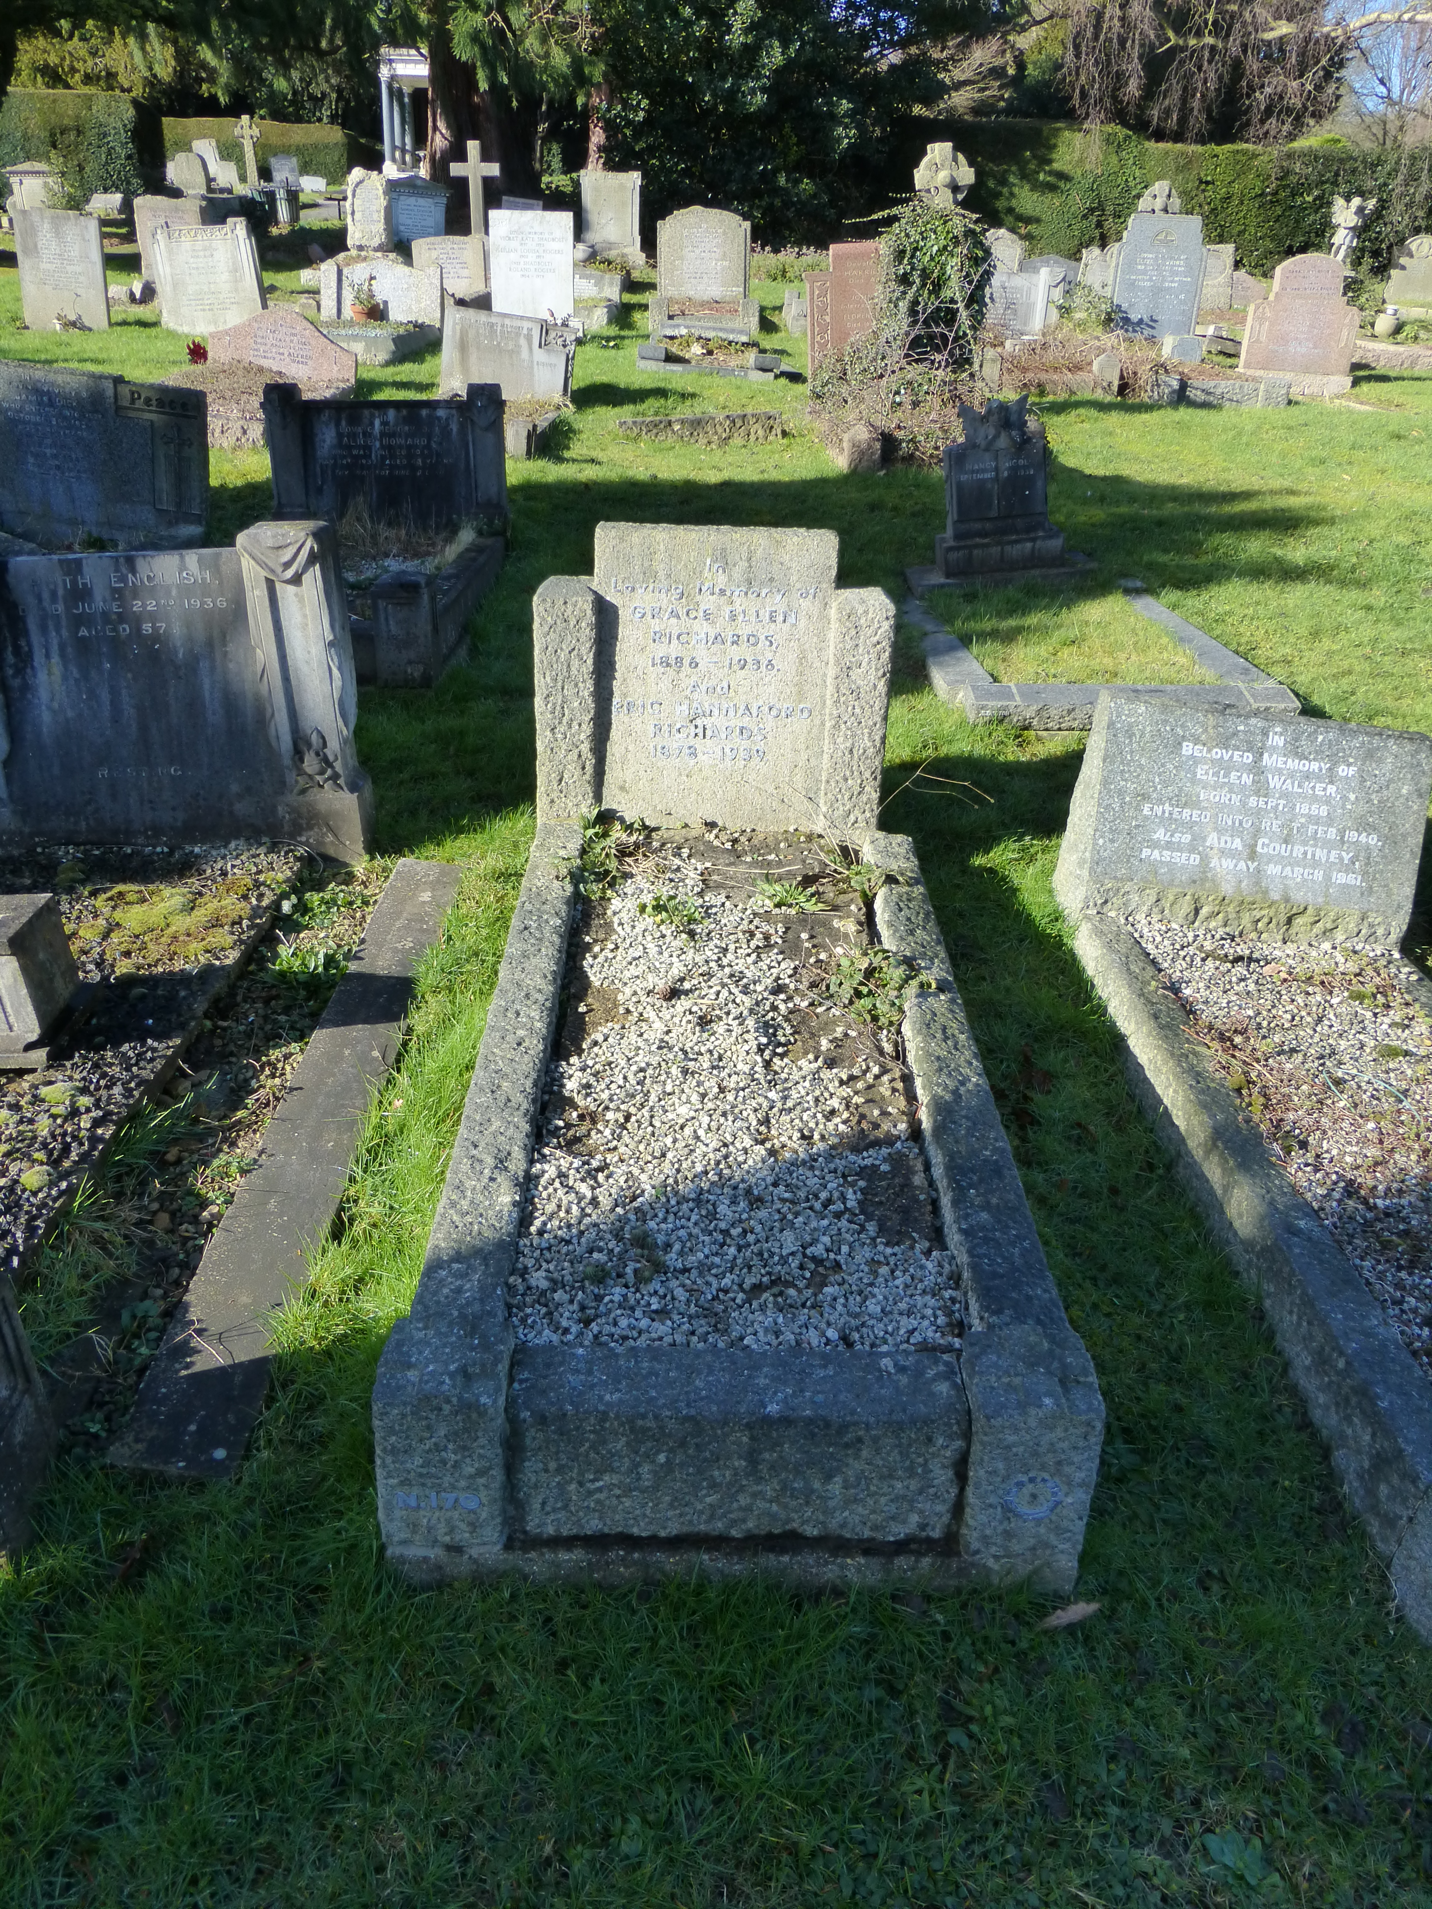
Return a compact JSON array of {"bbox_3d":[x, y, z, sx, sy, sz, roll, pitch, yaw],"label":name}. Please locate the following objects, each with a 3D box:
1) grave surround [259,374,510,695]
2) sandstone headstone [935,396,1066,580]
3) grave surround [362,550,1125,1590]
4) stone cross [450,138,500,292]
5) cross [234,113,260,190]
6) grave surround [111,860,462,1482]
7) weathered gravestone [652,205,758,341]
[{"bbox_3d":[-1.375,-1.641,5.098,1.045,0.710,1.740,1,30,0],"label":"grave surround"},{"bbox_3d":[1.097,-1.816,5.304,0.450,0.635,0.200,-8,30,-3],"label":"sandstone headstone"},{"bbox_3d":[0.024,-0.041,2.285,0.864,0.958,1.776,1,30,-1],"label":"grave surround"},{"bbox_3d":[-2.625,-7.964,14.927,0.530,1.450,0.240,1,30,0],"label":"stone cross"},{"bbox_3d":[-10.433,-17.804,30.707,0.600,1.600,0.260,1,30,0],"label":"cross"},{"bbox_3d":[-0.716,0.274,2.662,0.165,0.110,1.850,1,30,0],"label":"grave surround"},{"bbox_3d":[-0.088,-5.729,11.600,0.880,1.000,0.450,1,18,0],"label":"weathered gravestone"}]

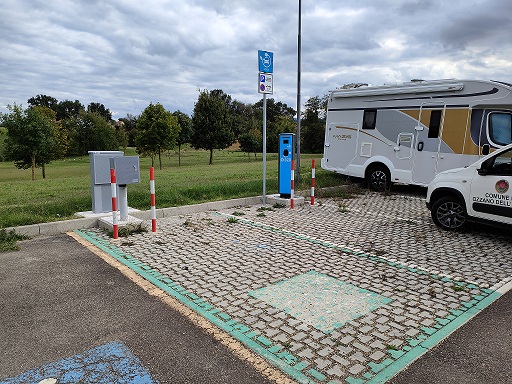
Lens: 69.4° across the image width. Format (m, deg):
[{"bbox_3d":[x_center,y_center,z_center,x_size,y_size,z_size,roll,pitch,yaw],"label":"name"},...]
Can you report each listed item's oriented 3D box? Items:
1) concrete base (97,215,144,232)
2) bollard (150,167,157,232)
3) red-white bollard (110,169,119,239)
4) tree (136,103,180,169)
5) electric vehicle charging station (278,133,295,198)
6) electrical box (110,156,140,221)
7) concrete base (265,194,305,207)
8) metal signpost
[{"bbox_3d":[-2.270,0.538,6.217,0.520,0.135,0.660,-6,10,-40],"label":"concrete base"},{"bbox_3d":[-1.640,0.126,5.891,0.072,1.045,0.072,-6,10,-40],"label":"bollard"},{"bbox_3d":[-2.099,0.181,5.475,0.075,1.045,0.075,-6,10,-40],"label":"red-white bollard"},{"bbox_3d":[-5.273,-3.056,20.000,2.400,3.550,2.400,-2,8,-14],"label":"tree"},{"bbox_3d":[0.727,-0.598,8.549,0.325,1.472,0.240,3,8,19],"label":"electric vehicle charging station"},{"bbox_3d":[-2.188,-0.057,6.233,0.390,1.050,0.250,-6,10,-40],"label":"electrical box"},{"bbox_3d":[0.679,0.217,8.578,0.580,0.150,0.660,-6,10,-40],"label":"concrete base"},{"bbox_3d":[0.205,-1.400,8.326,0.410,3.410,0.080,-6,10,-38],"label":"metal signpost"}]

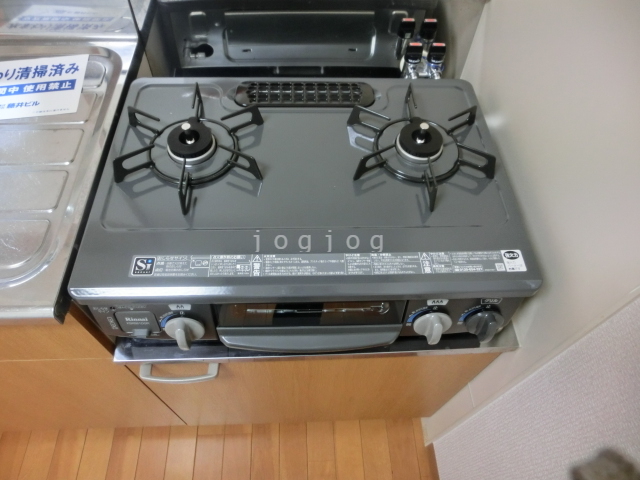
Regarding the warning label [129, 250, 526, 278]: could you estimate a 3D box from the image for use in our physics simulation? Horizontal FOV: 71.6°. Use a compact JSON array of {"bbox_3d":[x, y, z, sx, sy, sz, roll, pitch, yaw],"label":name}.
[{"bbox_3d":[0.015,0.029,0.556,0.494,0.002,0.030,-1,56,-3],"label":"warning label"}]

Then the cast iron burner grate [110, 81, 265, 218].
[{"bbox_3d":[-0.179,-0.137,0.621,0.200,0.037,0.228,-1,56,-2],"label":"cast iron burner grate"}]

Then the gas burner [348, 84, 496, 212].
[{"bbox_3d":[0.144,-0.141,0.634,0.200,0.037,0.228,-1,56,-2],"label":"gas burner"}]

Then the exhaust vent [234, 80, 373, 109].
[{"bbox_3d":[-0.023,-0.235,0.709,0.223,0.016,0.061,-1,56,-2],"label":"exhaust vent"}]

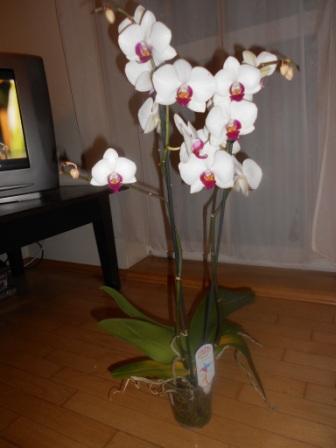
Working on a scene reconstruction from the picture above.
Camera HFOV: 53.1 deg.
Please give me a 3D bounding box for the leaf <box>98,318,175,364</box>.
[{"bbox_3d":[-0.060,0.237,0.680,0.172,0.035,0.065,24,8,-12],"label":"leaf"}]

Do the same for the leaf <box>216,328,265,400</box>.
[{"bbox_3d":[0.172,0.329,0.787,0.110,0.155,0.070,-5,13,0],"label":"leaf"}]

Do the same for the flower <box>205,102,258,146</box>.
[{"bbox_3d":[0.114,-0.178,0.596,0.095,0.083,0.045,0,14,19],"label":"flower"}]

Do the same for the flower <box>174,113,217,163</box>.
[{"bbox_3d":[0.051,-0.158,0.620,0.055,0.088,0.095,5,16,36],"label":"flower"}]

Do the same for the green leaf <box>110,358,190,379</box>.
[{"bbox_3d":[-0.040,0.309,0.720,0.165,0.030,0.052,-6,13,0],"label":"green leaf"}]

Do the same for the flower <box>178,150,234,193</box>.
[{"bbox_3d":[0.068,-0.096,0.595,0.092,0.078,0.042,-4,13,11],"label":"flower"}]

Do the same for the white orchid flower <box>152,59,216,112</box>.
[{"bbox_3d":[0.028,-0.235,0.571,0.106,0.090,0.045,-3,13,7],"label":"white orchid flower"}]

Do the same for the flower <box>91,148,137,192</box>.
[{"bbox_3d":[-0.097,-0.095,0.600,0.079,0.076,0.038,-8,13,-7],"label":"flower"}]

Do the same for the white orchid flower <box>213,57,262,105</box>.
[{"bbox_3d":[0.120,-0.247,0.580,0.077,0.080,0.040,-3,13,12],"label":"white orchid flower"}]

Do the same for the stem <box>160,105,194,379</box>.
[{"bbox_3d":[0.021,0.079,0.700,0.045,0.610,0.050,-6,18,0],"label":"stem"}]

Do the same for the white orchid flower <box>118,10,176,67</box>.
[{"bbox_3d":[-0.034,-0.304,0.555,0.091,0.088,0.042,-2,14,18],"label":"white orchid flower"}]

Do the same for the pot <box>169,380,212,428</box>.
[{"bbox_3d":[0.052,0.424,0.807,0.105,0.092,0.105,-4,13,1],"label":"pot"}]

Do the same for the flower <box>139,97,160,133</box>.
[{"bbox_3d":[-0.032,-0.198,0.615,0.040,0.070,0.072,2,15,32],"label":"flower"}]

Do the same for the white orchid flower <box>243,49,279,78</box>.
[{"bbox_3d":[0.166,-0.284,0.603,0.080,0.062,0.045,0,14,21],"label":"white orchid flower"}]

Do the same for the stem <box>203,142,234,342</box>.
[{"bbox_3d":[0.100,0.058,0.707,0.055,0.440,0.050,1,16,-1],"label":"stem"}]

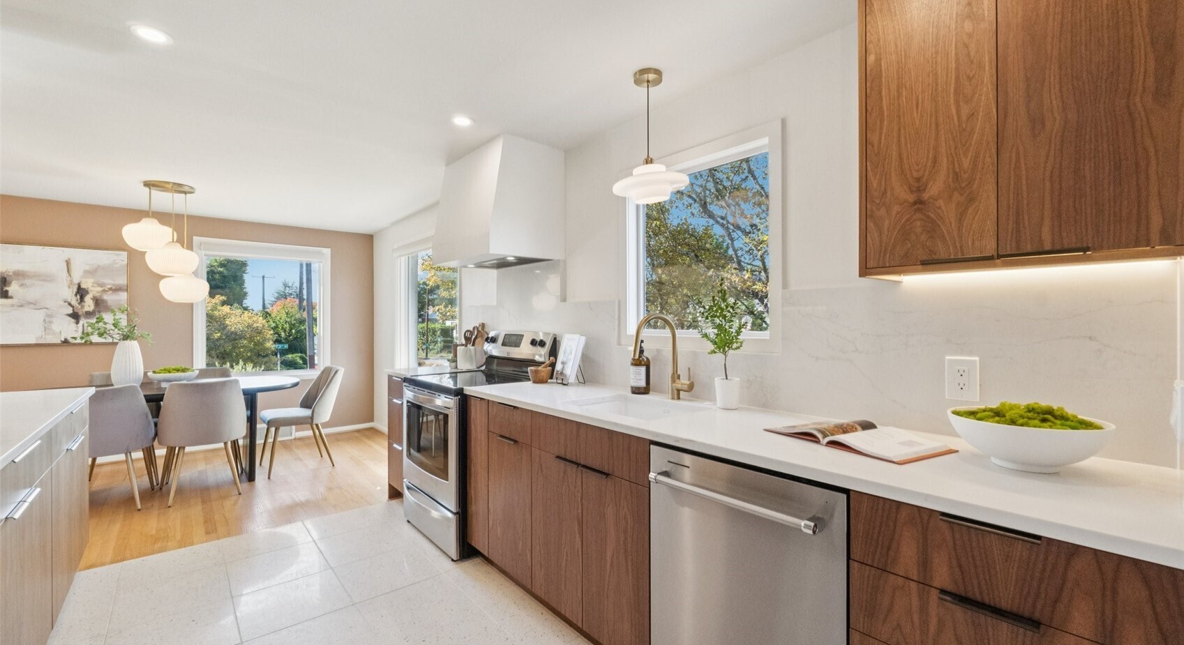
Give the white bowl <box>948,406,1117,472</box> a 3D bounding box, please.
[{"bbox_3d":[1.011,0.279,1.152,0.292,0.120,0.292,0,0,-40],"label":"white bowl"}]

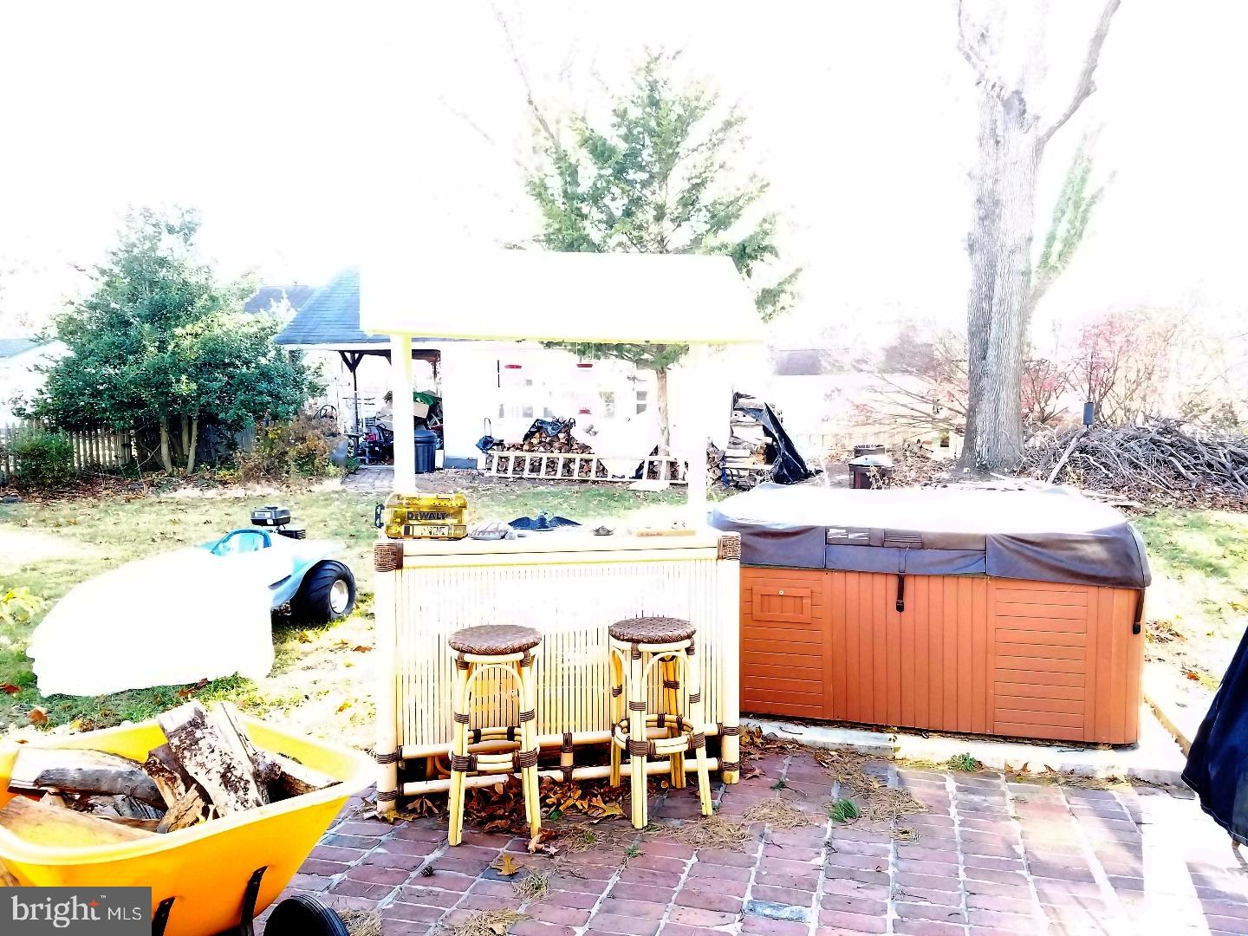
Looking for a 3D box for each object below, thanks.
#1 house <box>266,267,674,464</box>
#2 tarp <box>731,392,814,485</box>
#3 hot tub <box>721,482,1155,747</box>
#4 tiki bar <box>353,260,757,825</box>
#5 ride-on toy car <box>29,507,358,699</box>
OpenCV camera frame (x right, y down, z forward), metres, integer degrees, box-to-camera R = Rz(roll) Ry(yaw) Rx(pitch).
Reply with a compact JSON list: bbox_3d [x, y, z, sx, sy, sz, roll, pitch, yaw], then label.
[{"bbox_3d":[-2.103,-2.325,20.948,8.400,4.500,7.200,0,2,9],"label":"house"},{"bbox_3d":[2.330,-0.501,14.491,1.250,1.400,1.100,0,2,9],"label":"tarp"},{"bbox_3d":[1.687,0.725,5.656,2.200,1.060,2.150,1,2,17],"label":"hot tub"},{"bbox_3d":[-0.279,0.176,4.304,1.740,2.350,0.950,0,2,-13],"label":"tiki bar"},{"bbox_3d":[-2.570,0.720,5.920,1.170,0.770,2.150,0,4,0],"label":"ride-on toy car"}]

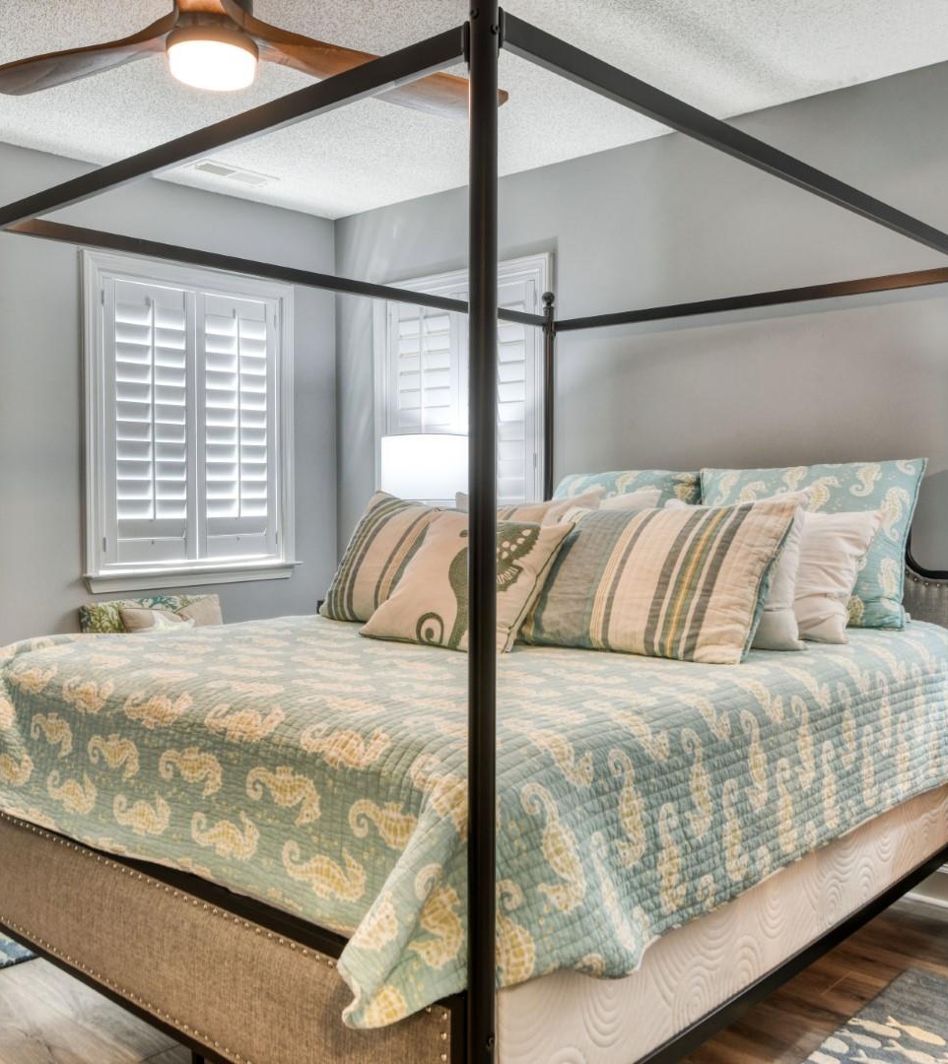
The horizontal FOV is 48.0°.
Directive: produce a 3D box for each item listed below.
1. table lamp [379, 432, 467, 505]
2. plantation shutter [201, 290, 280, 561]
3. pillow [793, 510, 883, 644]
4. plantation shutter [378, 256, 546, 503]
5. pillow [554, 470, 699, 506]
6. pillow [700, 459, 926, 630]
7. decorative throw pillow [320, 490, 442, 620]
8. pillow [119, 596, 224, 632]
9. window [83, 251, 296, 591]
[{"bbox_3d":[-0.146,-0.044,4.072,0.400,0.655,0.400,2,3,43],"label":"table lamp"},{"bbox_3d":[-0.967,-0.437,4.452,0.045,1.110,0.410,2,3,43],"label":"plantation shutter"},{"bbox_3d":[0.792,0.105,2.918,0.600,0.420,0.160,2,-27,43],"label":"pillow"},{"bbox_3d":[-0.095,-0.424,4.344,0.975,1.275,0.090,2,3,43],"label":"plantation shutter"},{"bbox_3d":[0.515,0.025,3.509,0.670,0.470,0.170,2,-12,43],"label":"pillow"},{"bbox_3d":[0.939,0.027,3.112,0.700,0.475,0.170,2,-13,43],"label":"pillow"},{"bbox_3d":[-0.045,0.066,3.047,0.740,0.460,0.180,2,-33,34],"label":"decorative throw pillow"},{"bbox_3d":[-1.109,0.453,3.961,0.150,0.420,0.440,-24,-14,41],"label":"pillow"},{"bbox_3d":[-1.096,-0.440,4.319,0.080,1.235,0.955,2,3,43],"label":"window"}]

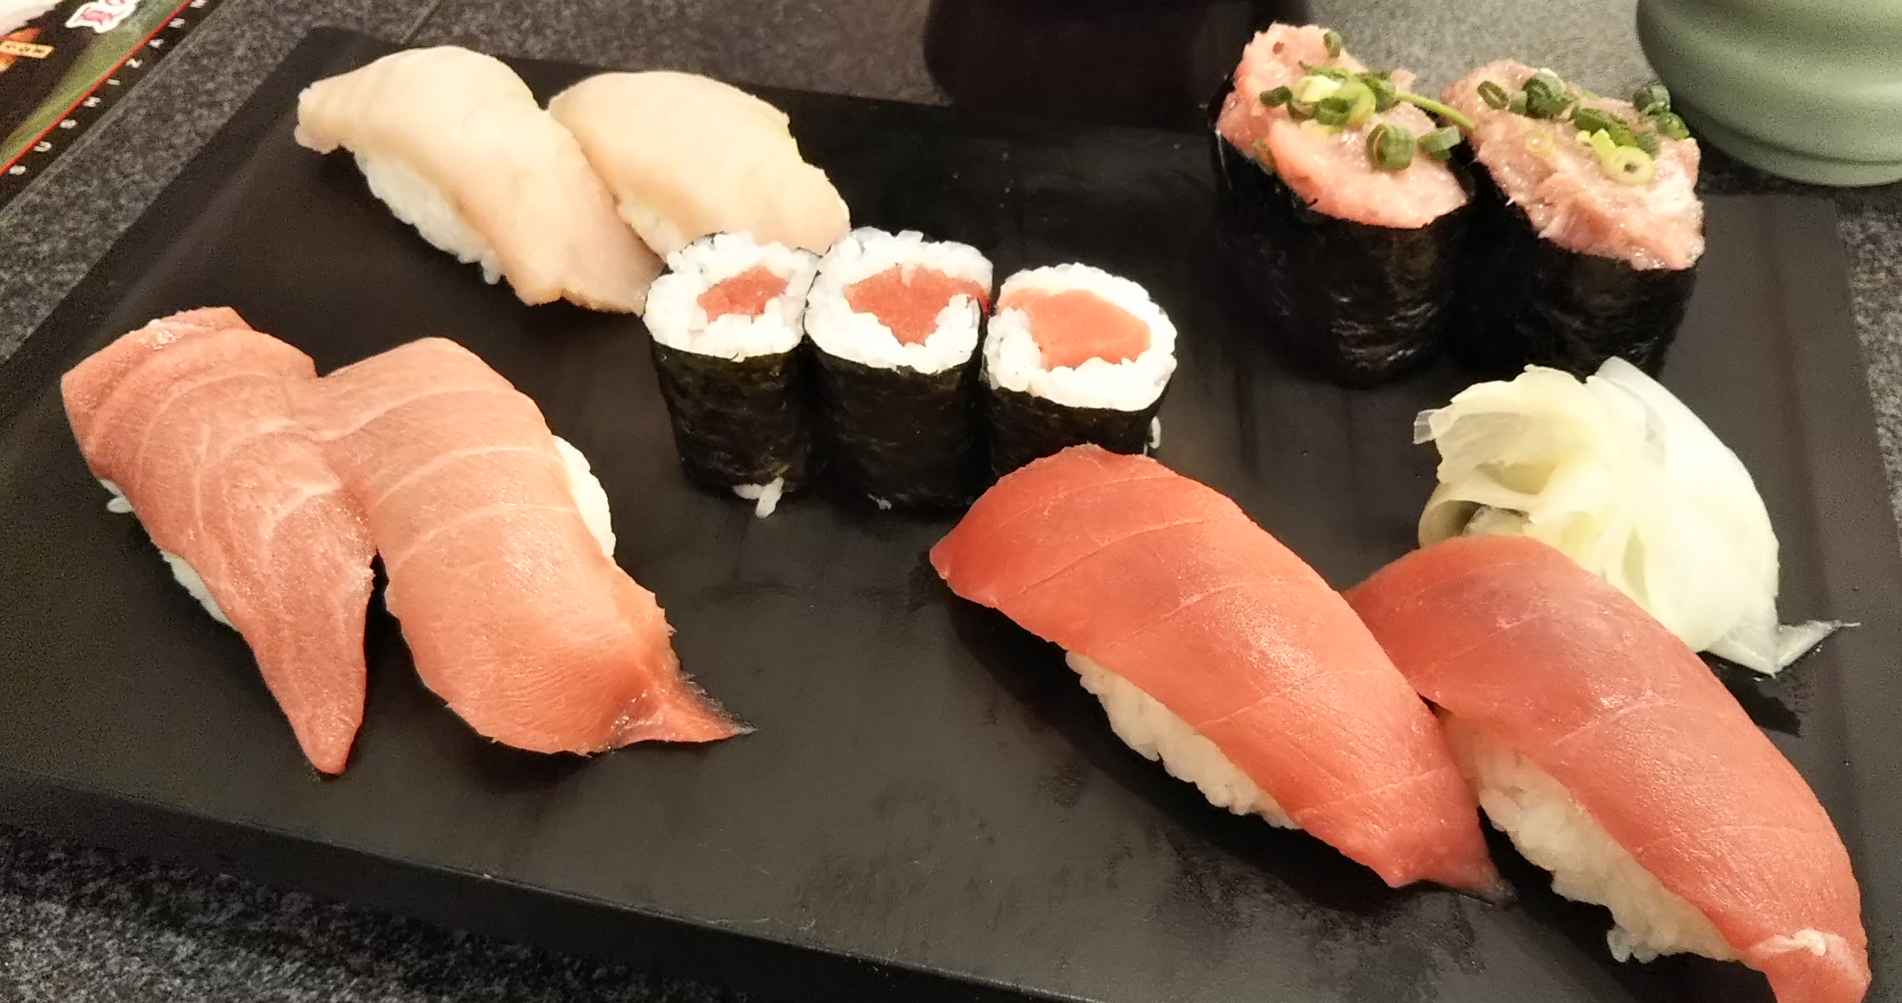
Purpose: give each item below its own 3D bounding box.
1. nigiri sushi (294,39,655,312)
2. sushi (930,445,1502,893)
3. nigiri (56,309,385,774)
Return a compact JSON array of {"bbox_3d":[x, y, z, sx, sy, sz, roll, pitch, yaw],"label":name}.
[{"bbox_3d":[-0.088,-0.066,0.300,0.088,0.030,0.032,33,57,28],"label":"nigiri sushi"},{"bbox_3d":[0.033,0.015,0.222,0.032,0.031,0.089,-33,55,-25],"label":"sushi"},{"bbox_3d":[-0.106,-0.005,0.244,0.035,0.032,0.087,-31,54,-24],"label":"nigiri"}]

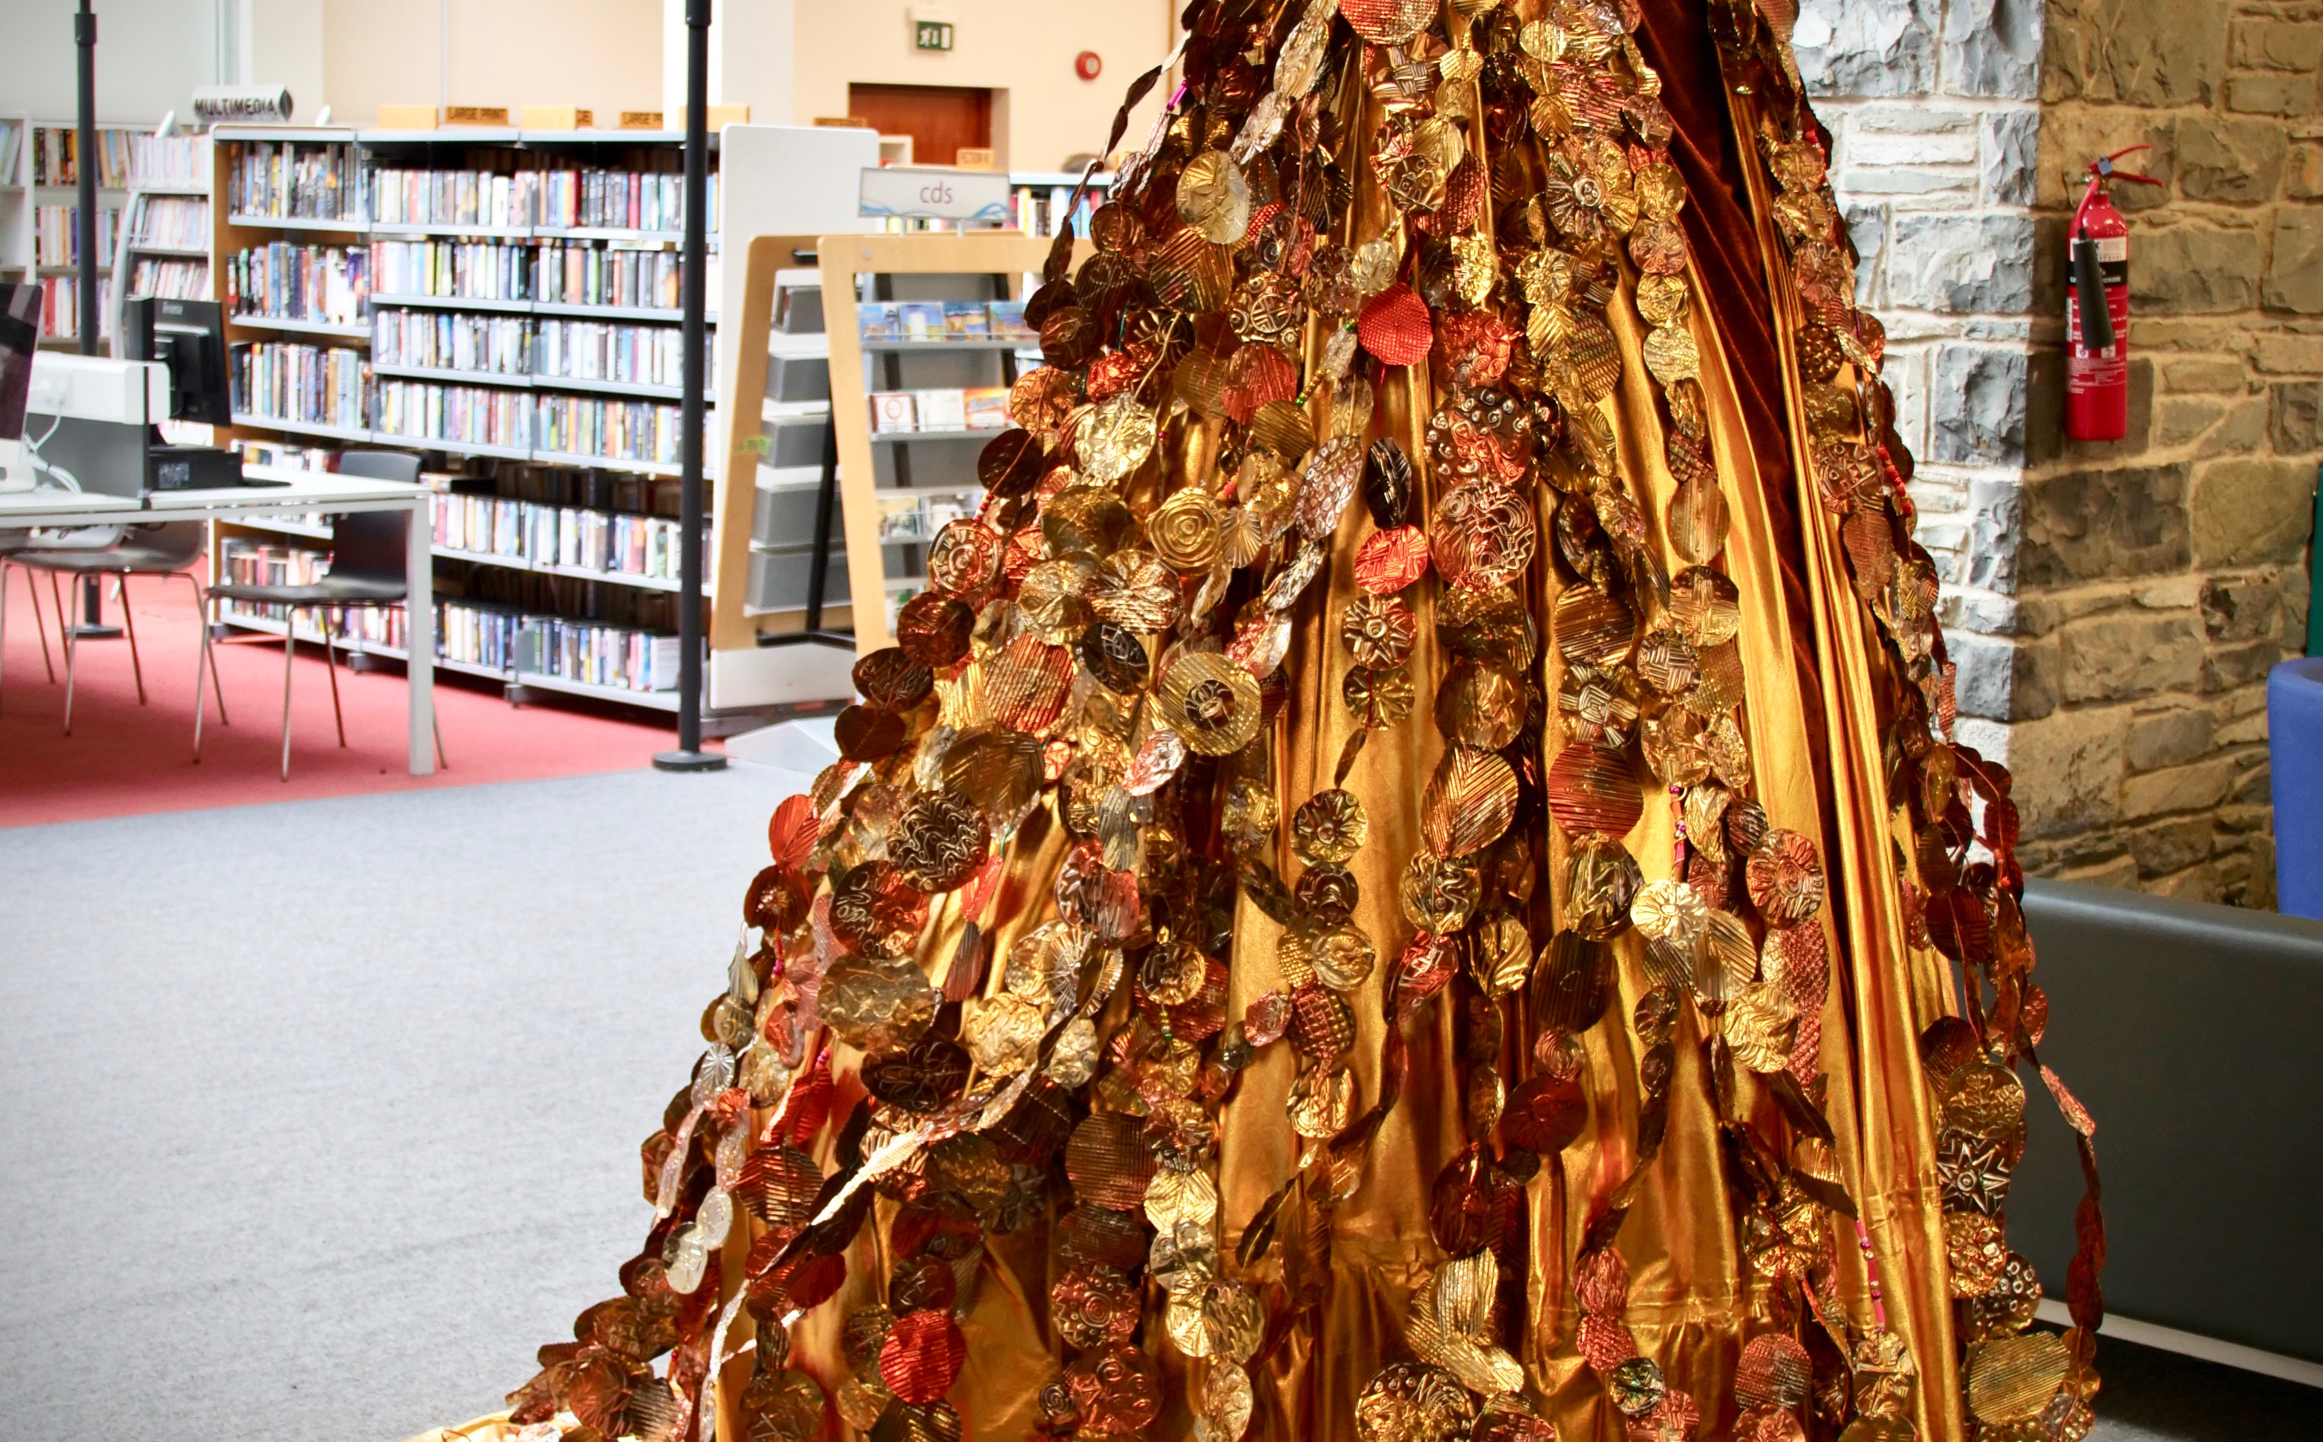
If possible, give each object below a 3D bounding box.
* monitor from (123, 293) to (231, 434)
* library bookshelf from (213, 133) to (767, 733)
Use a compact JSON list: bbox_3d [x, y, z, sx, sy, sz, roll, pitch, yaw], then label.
[{"bbox_3d":[-2.520,-0.854,10.963,0.190,0.450,0.528,-5,9,-39],"label":"monitor"},{"bbox_3d":[-2.012,-0.989,13.382,0.550,1.715,3.046,-5,9,-39],"label":"library bookshelf"}]

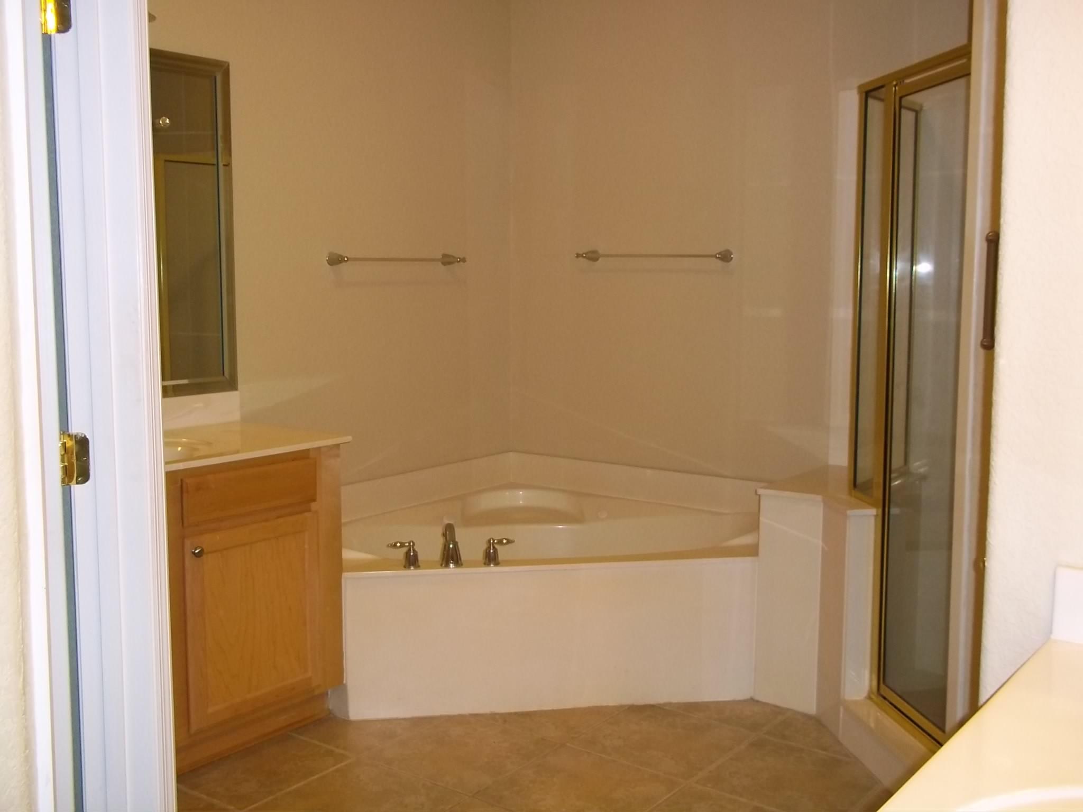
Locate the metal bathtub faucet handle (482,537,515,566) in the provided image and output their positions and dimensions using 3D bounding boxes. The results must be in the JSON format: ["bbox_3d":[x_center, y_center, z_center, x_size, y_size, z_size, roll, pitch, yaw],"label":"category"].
[{"bbox_3d":[-0.135,0.462,3.588,0.099,0.082,0.048,-1,7,-8],"label":"metal bathtub faucet handle"}]

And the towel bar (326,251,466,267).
[{"bbox_3d":[-0.536,-0.551,4.248,0.094,0.050,0.680,5,9,37],"label":"towel bar"}]

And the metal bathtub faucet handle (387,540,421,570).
[{"bbox_3d":[-0.435,0.467,3.538,0.104,0.082,0.048,-1,7,-8],"label":"metal bathtub faucet handle"}]

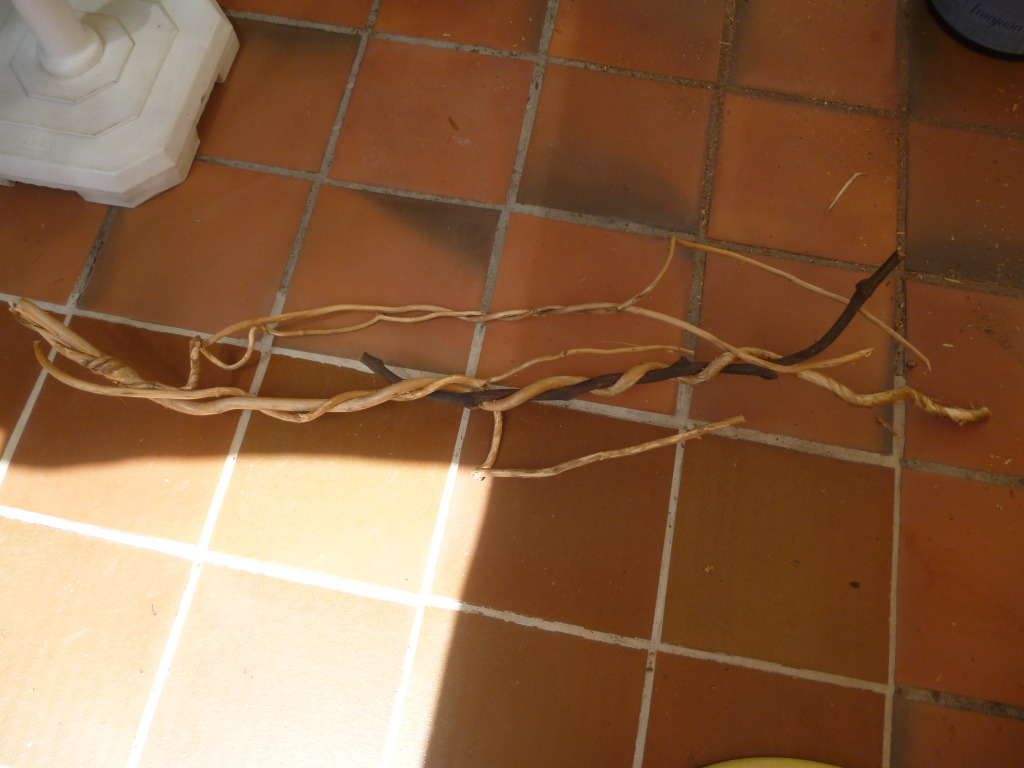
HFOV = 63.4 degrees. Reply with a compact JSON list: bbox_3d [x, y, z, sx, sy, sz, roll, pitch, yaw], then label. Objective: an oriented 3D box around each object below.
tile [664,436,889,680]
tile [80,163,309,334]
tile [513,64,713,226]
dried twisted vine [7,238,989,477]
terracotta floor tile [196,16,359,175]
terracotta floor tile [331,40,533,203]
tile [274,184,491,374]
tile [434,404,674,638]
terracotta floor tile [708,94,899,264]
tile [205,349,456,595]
[{"bbox_3d":[0.366,0.228,1.129,0.289,0.012,0.286,10,69,3],"label":"tile"},{"bbox_3d":[-0.488,-0.217,1.297,0.289,0.012,0.286,10,69,3],"label":"tile"},{"bbox_3d":[0.176,-0.393,1.372,0.289,0.012,0.286,10,69,3],"label":"tile"},{"bbox_3d":[-0.033,-0.035,1.183,1.370,0.080,0.345,-6,69,-3],"label":"dried twisted vine"},{"bbox_3d":[-0.430,-0.498,1.408,0.289,0.012,0.286,10,69,3],"label":"terracotta floor tile"},{"bbox_3d":[-0.128,-0.444,1.389,0.289,0.012,0.286,10,69,3],"label":"terracotta floor tile"},{"bbox_3d":[-0.184,-0.164,1.279,0.289,0.012,0.286,10,69,3],"label":"tile"},{"bbox_3d":[0.062,0.177,1.147,0.289,0.012,0.286,10,69,3],"label":"tile"},{"bbox_3d":[0.479,-0.338,1.353,0.289,0.012,0.286,10,69,3],"label":"terracotta floor tile"},{"bbox_3d":[-0.241,0.117,1.167,0.289,0.012,0.286,10,69,3],"label":"tile"}]

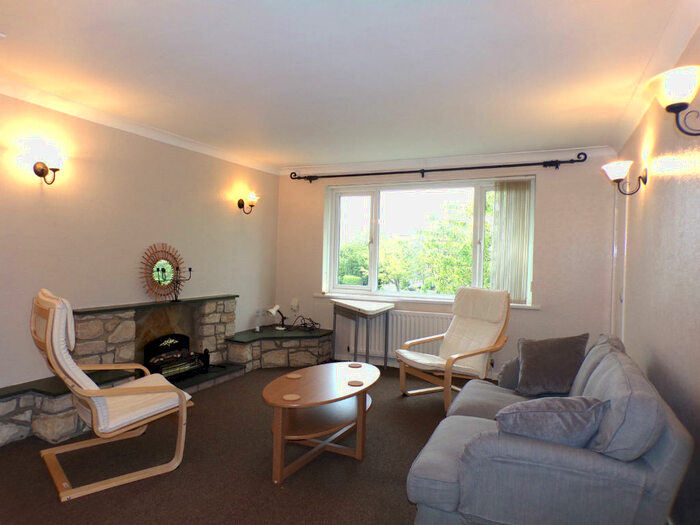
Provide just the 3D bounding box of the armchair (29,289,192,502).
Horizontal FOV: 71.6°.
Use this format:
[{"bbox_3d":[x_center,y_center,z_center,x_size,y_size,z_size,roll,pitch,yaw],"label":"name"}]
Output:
[{"bbox_3d":[-1.398,0.672,2.872,0.774,1.026,0.692,1,1,-40],"label":"armchair"}]

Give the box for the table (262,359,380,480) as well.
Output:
[{"bbox_3d":[-0.156,0.978,3.061,0.618,0.473,1.130,2,1,22],"label":"table"}]

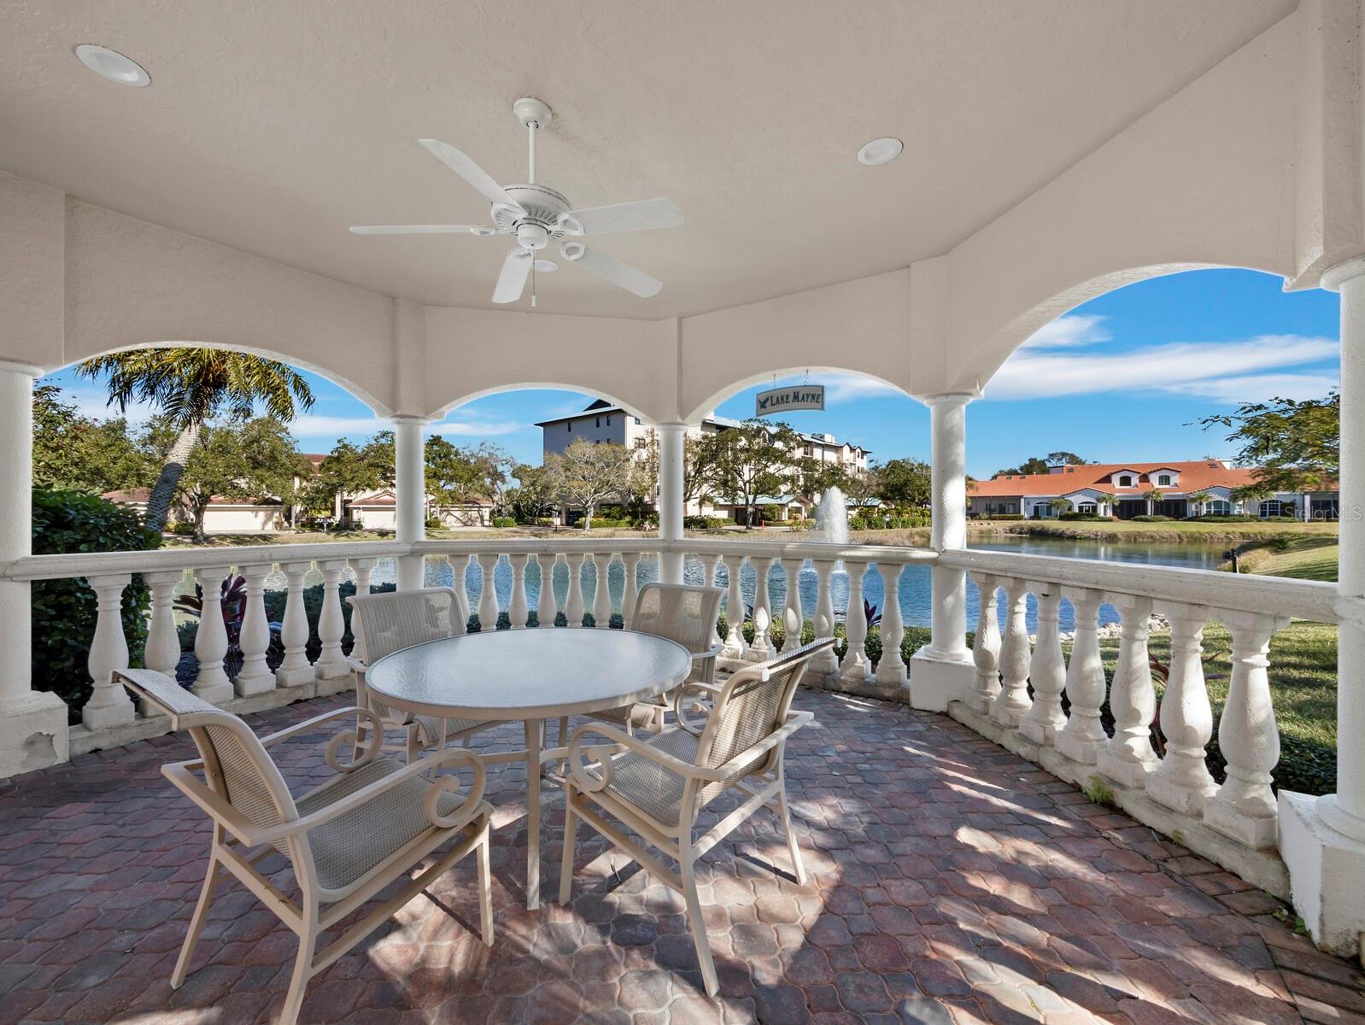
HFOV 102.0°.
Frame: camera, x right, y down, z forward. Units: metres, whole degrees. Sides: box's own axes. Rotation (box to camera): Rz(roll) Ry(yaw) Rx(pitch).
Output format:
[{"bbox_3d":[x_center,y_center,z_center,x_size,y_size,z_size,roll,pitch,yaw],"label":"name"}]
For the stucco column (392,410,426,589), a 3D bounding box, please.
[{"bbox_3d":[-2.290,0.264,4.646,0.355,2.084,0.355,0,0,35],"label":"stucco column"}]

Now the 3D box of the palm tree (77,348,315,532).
[{"bbox_3d":[-12.400,-1.600,14.500,4.700,6.600,4.700,0,0,-41],"label":"palm tree"}]

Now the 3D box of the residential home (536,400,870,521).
[{"bbox_3d":[10.000,-7.200,102.000,19.000,17.700,72.000,0,0,43],"label":"residential home"}]

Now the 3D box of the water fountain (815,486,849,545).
[{"bbox_3d":[6.512,0.695,24.000,1.500,3.600,1.500,0,0,15],"label":"water fountain"}]

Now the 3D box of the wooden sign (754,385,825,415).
[{"bbox_3d":[0.854,-0.894,4.409,0.583,0.215,0.040,0,0,35],"label":"wooden sign"}]

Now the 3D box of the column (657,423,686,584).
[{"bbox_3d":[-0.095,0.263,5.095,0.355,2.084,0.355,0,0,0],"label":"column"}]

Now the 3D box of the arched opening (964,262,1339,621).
[{"bbox_3d":[2.018,-0.392,2.744,0.270,1.423,1.889,0,0,-12],"label":"arched opening"}]

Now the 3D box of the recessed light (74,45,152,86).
[{"bbox_3d":[-2.108,-1.655,2.050,0.197,0.025,0.197,0,0,0],"label":"recessed light"}]

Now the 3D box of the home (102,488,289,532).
[{"bbox_3d":[-53.600,-0.300,62.000,15.000,4.800,10.000,0,0,-30],"label":"home"}]

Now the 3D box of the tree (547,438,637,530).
[{"bbox_3d":[-9.193,-2.865,56.000,9.200,9.400,8.800,0,0,-9],"label":"tree"}]

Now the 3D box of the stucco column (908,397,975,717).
[{"bbox_3d":[1.816,0.267,3.762,0.400,2.084,0.400,0,0,35],"label":"stucco column"}]

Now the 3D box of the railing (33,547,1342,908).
[{"bbox_3d":[-0.366,0.787,3.736,5.985,1.086,2.926,0,0,11],"label":"railing"}]

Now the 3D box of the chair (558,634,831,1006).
[{"bbox_3d":[0.072,0.880,1.885,0.750,0.900,0.640,0,0,36],"label":"chair"}]

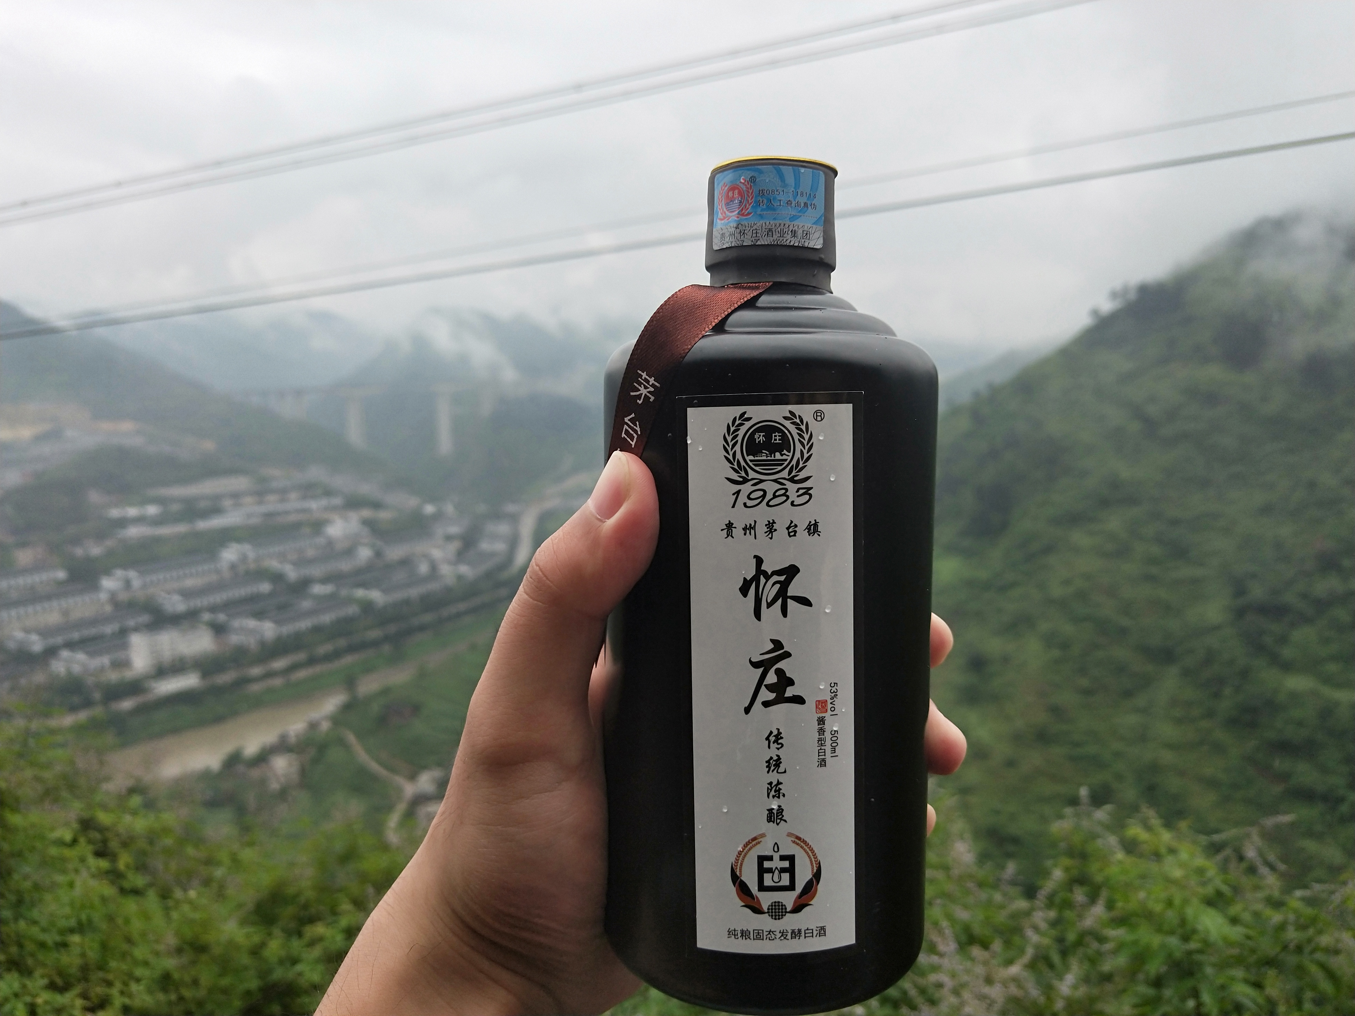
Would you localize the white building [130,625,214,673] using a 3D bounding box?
[{"bbox_3d":[-285.160,77.570,555.060,15.194,18.618,40.821,4,9,28],"label":"white building"}]

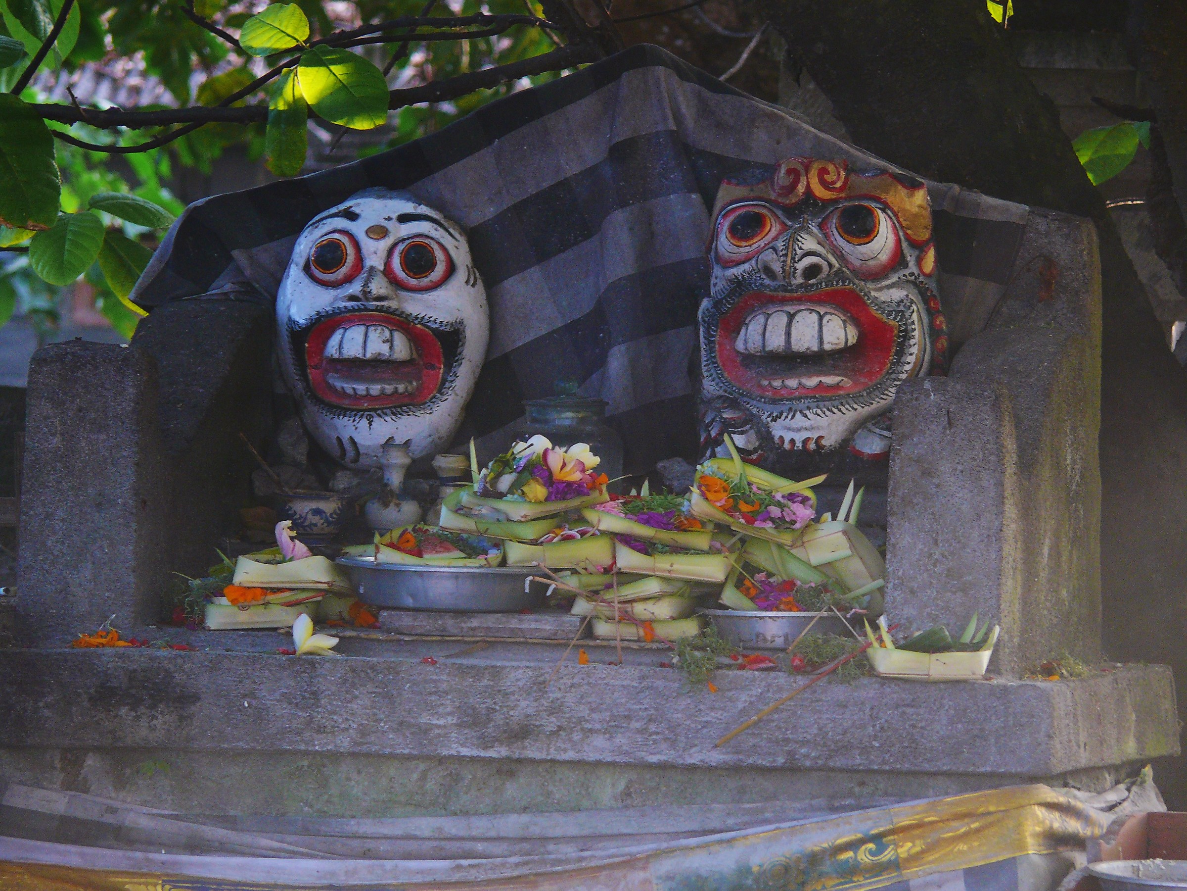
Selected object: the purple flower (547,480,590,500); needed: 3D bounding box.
[{"bbox_3d":[-0.026,0.046,13.360,0.042,0.021,0.034,2,5,20],"label":"purple flower"}]

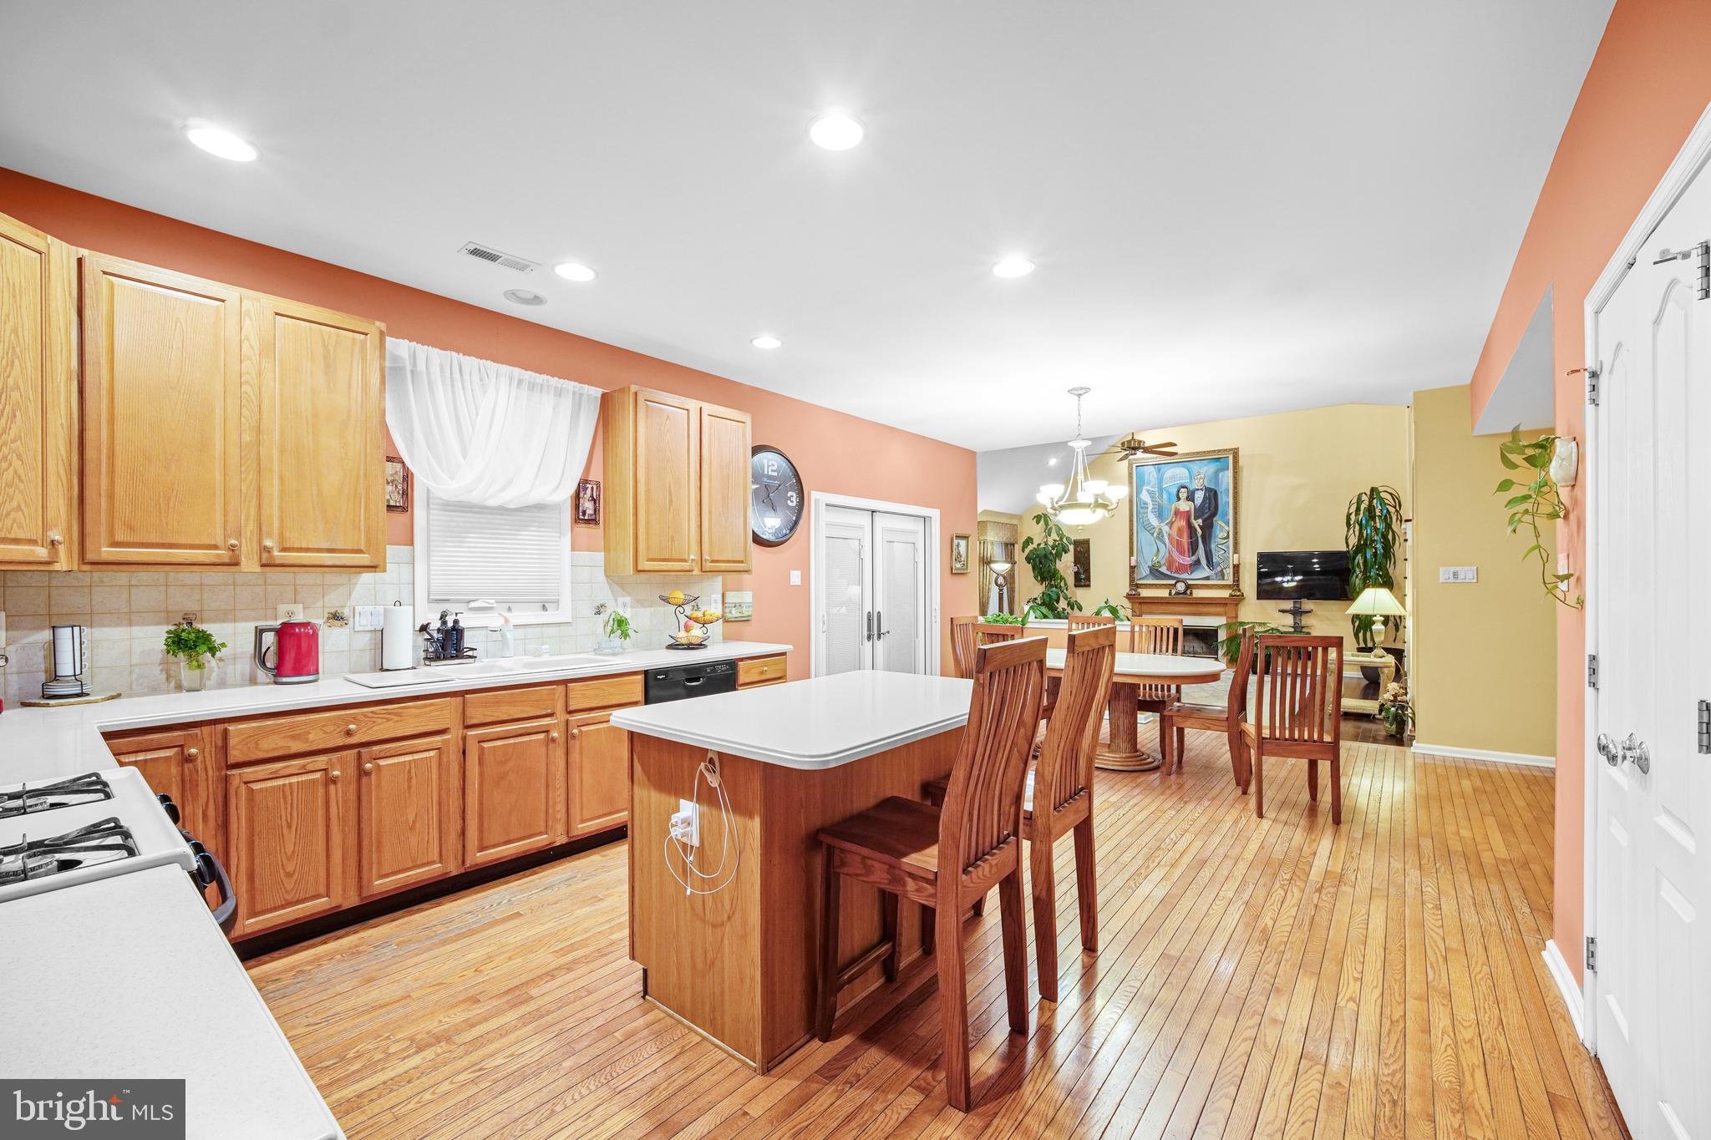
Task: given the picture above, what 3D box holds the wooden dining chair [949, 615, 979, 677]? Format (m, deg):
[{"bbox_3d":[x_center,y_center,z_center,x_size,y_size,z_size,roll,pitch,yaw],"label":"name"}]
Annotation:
[{"bbox_3d":[1.142,0.916,5.100,0.510,1.040,0.420,-1,-1,39],"label":"wooden dining chair"}]

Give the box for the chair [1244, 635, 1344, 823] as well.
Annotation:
[{"bbox_3d":[2.566,0.898,3.661,0.425,1.040,0.485,0,-1,18],"label":"chair"}]

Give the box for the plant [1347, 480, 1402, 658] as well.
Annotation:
[{"bbox_3d":[6.724,0.184,7.999,0.680,2.550,0.680,-1,-1,40],"label":"plant"}]

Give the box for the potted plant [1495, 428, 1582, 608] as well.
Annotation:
[{"bbox_3d":[2.109,-0.158,1.925,0.190,0.540,0.290,0,-1,42],"label":"potted plant"}]

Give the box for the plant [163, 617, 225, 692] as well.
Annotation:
[{"bbox_3d":[-2.523,0.340,2.353,0.170,0.260,0.170,0,-1,42],"label":"plant"}]

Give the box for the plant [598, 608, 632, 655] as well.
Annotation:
[{"bbox_3d":[-1.414,0.368,3.620,0.170,0.270,0.180,-1,-1,41],"label":"plant"}]

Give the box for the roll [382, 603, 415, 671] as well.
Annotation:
[{"bbox_3d":[-2.116,0.316,2.860,0.145,0.305,0.145,-1,-1,41],"label":"roll"}]

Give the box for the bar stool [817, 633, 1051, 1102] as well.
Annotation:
[{"bbox_3d":[0.223,0.804,1.852,0.530,1.180,0.410,-1,-1,39],"label":"bar stool"}]

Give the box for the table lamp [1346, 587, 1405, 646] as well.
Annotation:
[{"bbox_3d":[5.200,0.524,6.144,0.460,0.680,0.460,0,-1,42],"label":"table lamp"}]

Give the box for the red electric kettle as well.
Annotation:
[{"bbox_3d":[-2.338,0.341,2.560,0.160,0.260,0.220,0,-1,42],"label":"red electric kettle"}]

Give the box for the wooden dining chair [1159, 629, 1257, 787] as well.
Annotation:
[{"bbox_3d":[2.419,0.896,4.255,0.530,1.030,0.440,0,0,37],"label":"wooden dining chair"}]

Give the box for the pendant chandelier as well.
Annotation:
[{"bbox_3d":[1.668,-0.811,4.592,0.640,1.040,0.640,0,-1,42],"label":"pendant chandelier"}]

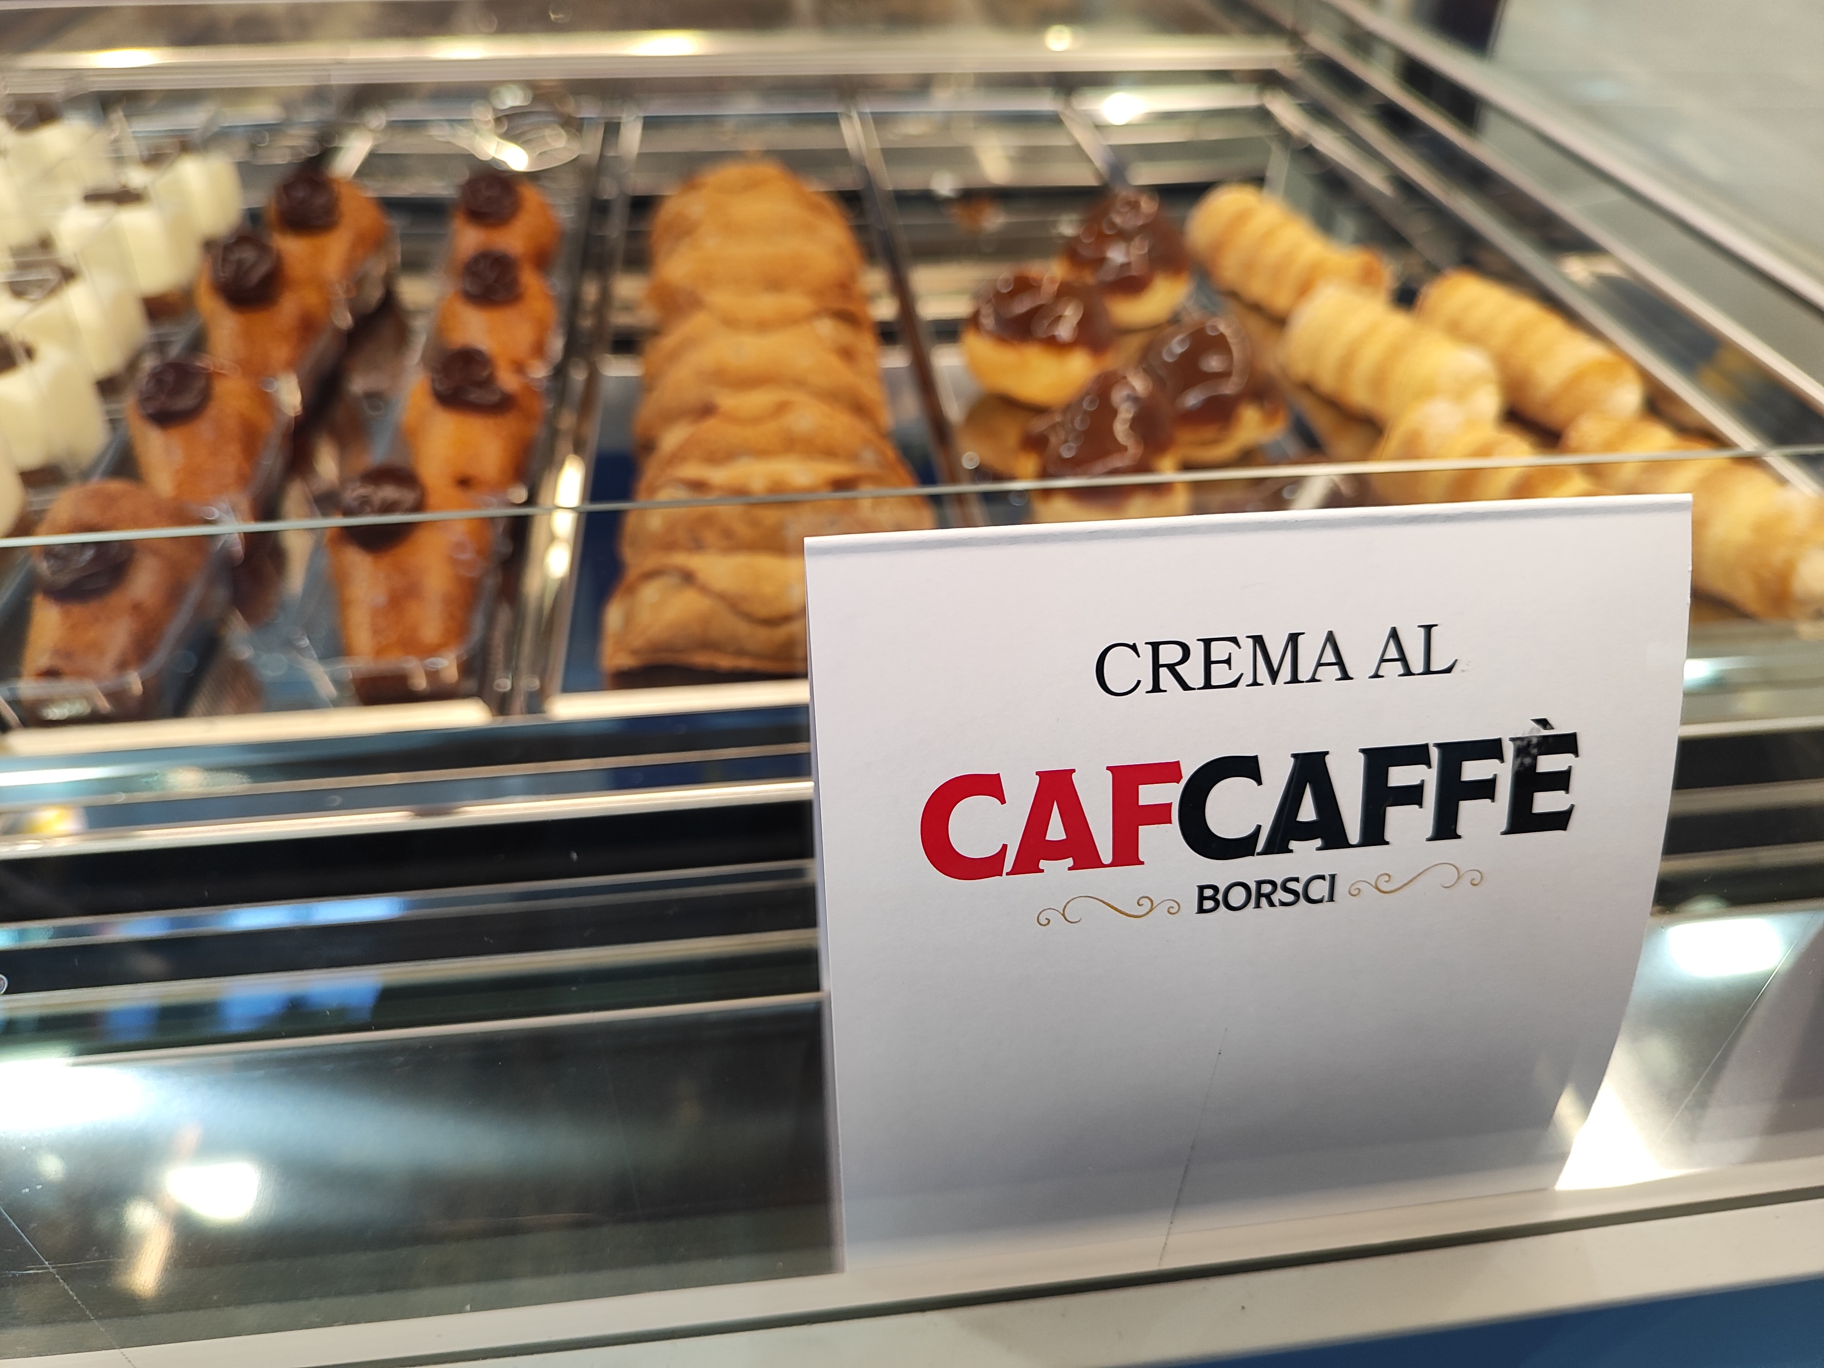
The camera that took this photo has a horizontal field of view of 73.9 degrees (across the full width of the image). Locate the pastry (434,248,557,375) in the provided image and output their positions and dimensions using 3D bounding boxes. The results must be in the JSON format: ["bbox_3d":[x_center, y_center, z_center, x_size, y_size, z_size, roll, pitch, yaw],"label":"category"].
[{"bbox_3d":[-0.157,-0.139,0.466,0.045,0.047,0.073,-3,40,-5],"label":"pastry"}]

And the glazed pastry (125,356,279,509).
[{"bbox_3d":[-0.193,-0.067,0.331,0.035,0.041,0.045,-4,42,-6],"label":"glazed pastry"}]

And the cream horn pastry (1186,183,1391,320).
[{"bbox_3d":[0.143,-0.167,0.465,0.029,0.029,0.073,-26,48,-28],"label":"cream horn pastry"}]

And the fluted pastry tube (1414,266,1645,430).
[{"bbox_3d":[0.238,-0.130,0.471,0.036,0.037,0.091,-16,43,-19],"label":"fluted pastry tube"}]

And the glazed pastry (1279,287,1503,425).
[{"bbox_3d":[0.157,-0.110,0.401,0.064,0.029,0.029,33,50,30],"label":"glazed pastry"}]

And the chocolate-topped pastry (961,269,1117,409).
[{"bbox_3d":[0.048,-0.132,0.463,0.055,0.046,0.055,-3,40,-5],"label":"chocolate-topped pastry"}]

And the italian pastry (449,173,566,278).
[{"bbox_3d":[-0.175,-0.195,0.532,0.045,0.047,0.073,-3,40,-5],"label":"italian pastry"}]

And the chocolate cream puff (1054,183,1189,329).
[{"bbox_3d":[0.090,-0.180,0.516,0.053,0.051,0.053,-3,40,-5],"label":"chocolate cream puff"}]

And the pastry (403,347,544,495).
[{"bbox_3d":[-0.122,-0.072,0.339,0.037,0.041,0.045,-4,42,-6],"label":"pastry"}]

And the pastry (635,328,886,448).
[{"bbox_3d":[-0.045,-0.087,0.364,0.078,0.035,0.051,-4,42,-6],"label":"pastry"}]

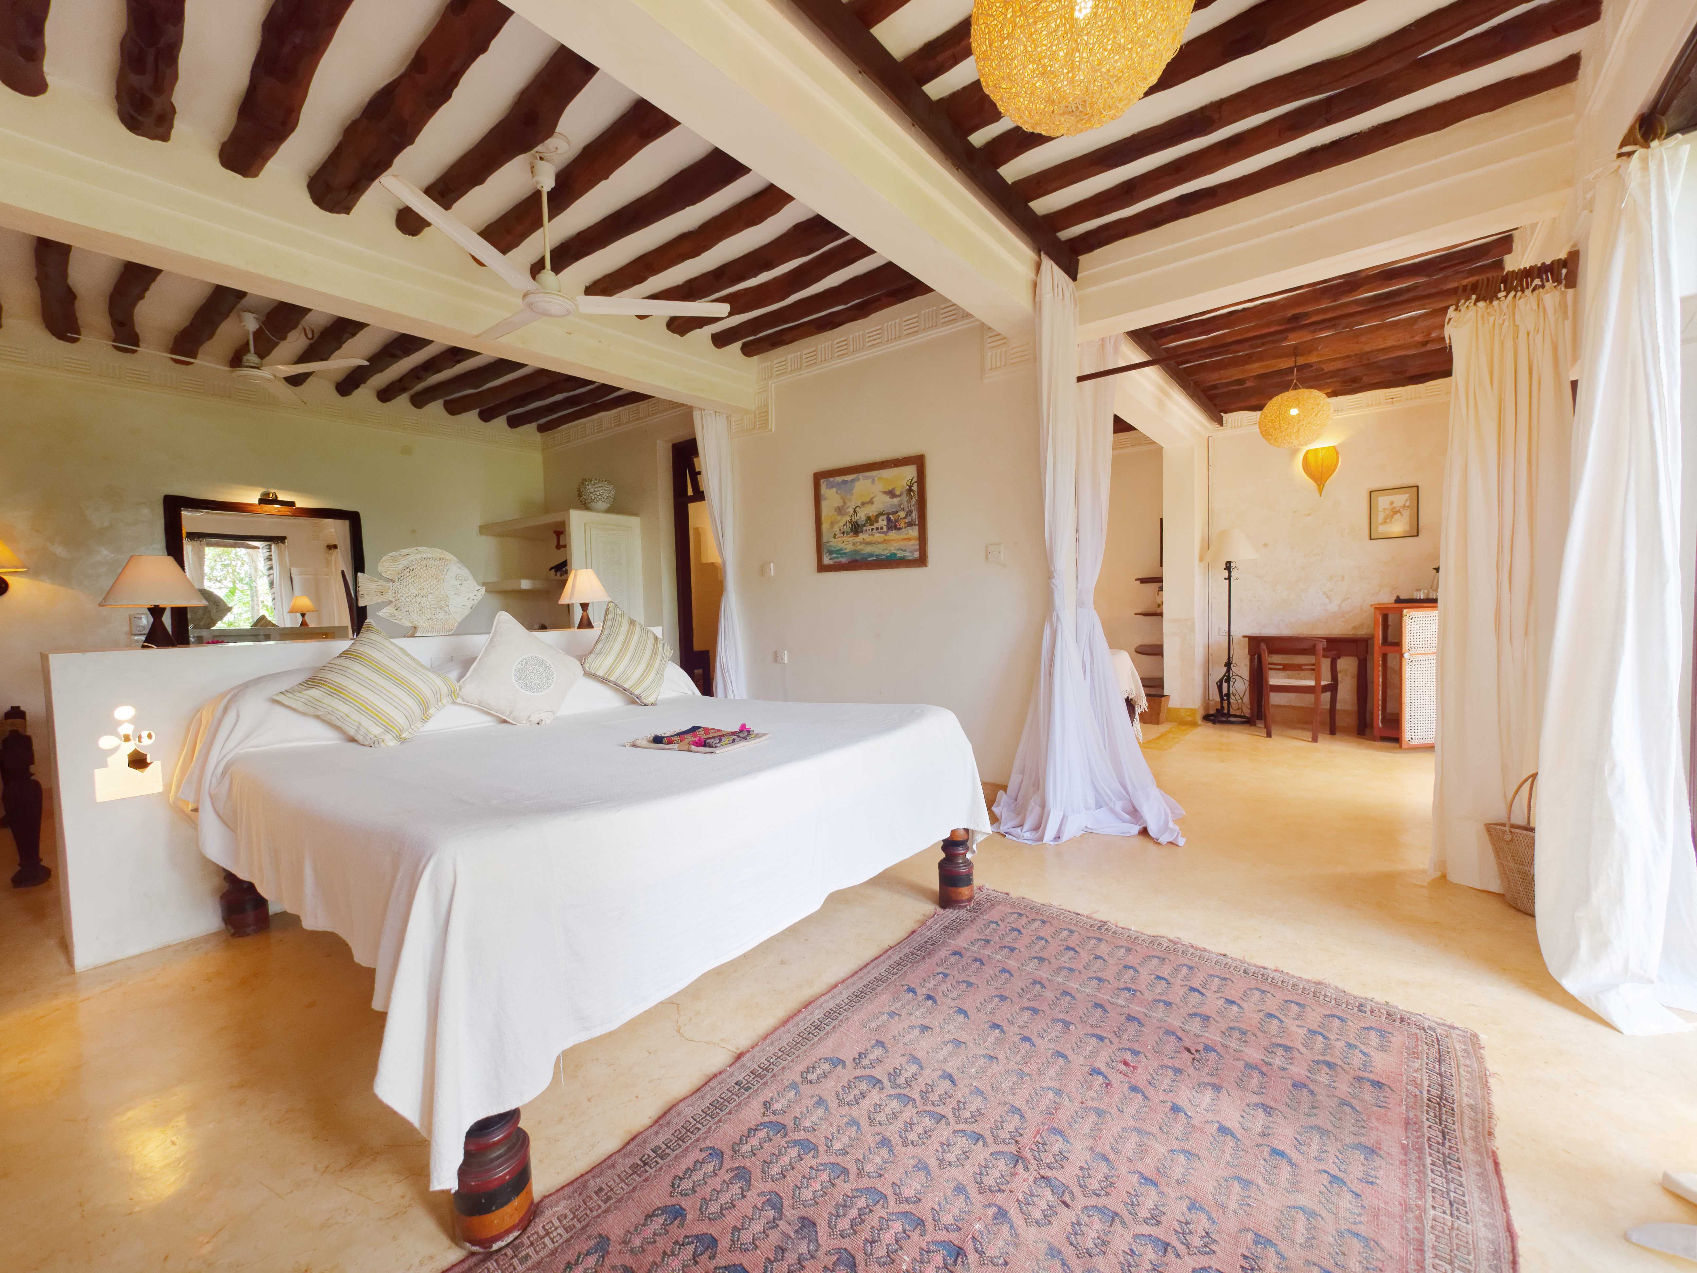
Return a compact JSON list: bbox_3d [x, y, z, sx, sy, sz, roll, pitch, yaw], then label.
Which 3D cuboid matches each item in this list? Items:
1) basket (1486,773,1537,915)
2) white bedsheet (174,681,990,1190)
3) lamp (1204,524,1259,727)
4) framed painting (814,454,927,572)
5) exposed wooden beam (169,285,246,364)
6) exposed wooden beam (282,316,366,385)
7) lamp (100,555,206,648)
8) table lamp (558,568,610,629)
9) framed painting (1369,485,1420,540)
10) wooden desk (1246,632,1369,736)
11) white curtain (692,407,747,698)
[{"bbox_3d":[2.506,0.721,2.441,0.356,0.489,0.299,1,4,40],"label":"basket"},{"bbox_3d":[-0.963,0.522,2.611,2.280,0.708,2.100,1,4,38],"label":"white bedsheet"},{"bbox_3d":[3.518,-0.096,6.376,0.444,1.756,0.444,1,4,38],"label":"lamp"},{"bbox_3d":[0.123,-0.743,4.305,0.860,0.659,0.030,1,4,38],"label":"framed painting"},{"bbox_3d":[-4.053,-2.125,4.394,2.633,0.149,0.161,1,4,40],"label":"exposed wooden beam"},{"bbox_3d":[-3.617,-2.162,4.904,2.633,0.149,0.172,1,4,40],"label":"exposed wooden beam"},{"bbox_3d":[-2.683,-0.136,2.660,0.296,0.354,0.296,1,4,38],"label":"lamp"},{"bbox_3d":[-1.565,-0.220,4.071,0.295,0.354,0.295,1,4,38],"label":"table lamp"},{"bbox_3d":[4.543,-1.023,5.712,0.317,0.406,0.020,1,4,38],"label":"framed painting"},{"bbox_3d":[3.830,0.373,5.707,0.908,0.770,0.483,1,4,40],"label":"wooden desk"},{"bbox_3d":[-1.069,-0.476,5.526,0.345,2.691,0.460,1,4,40],"label":"white curtain"}]

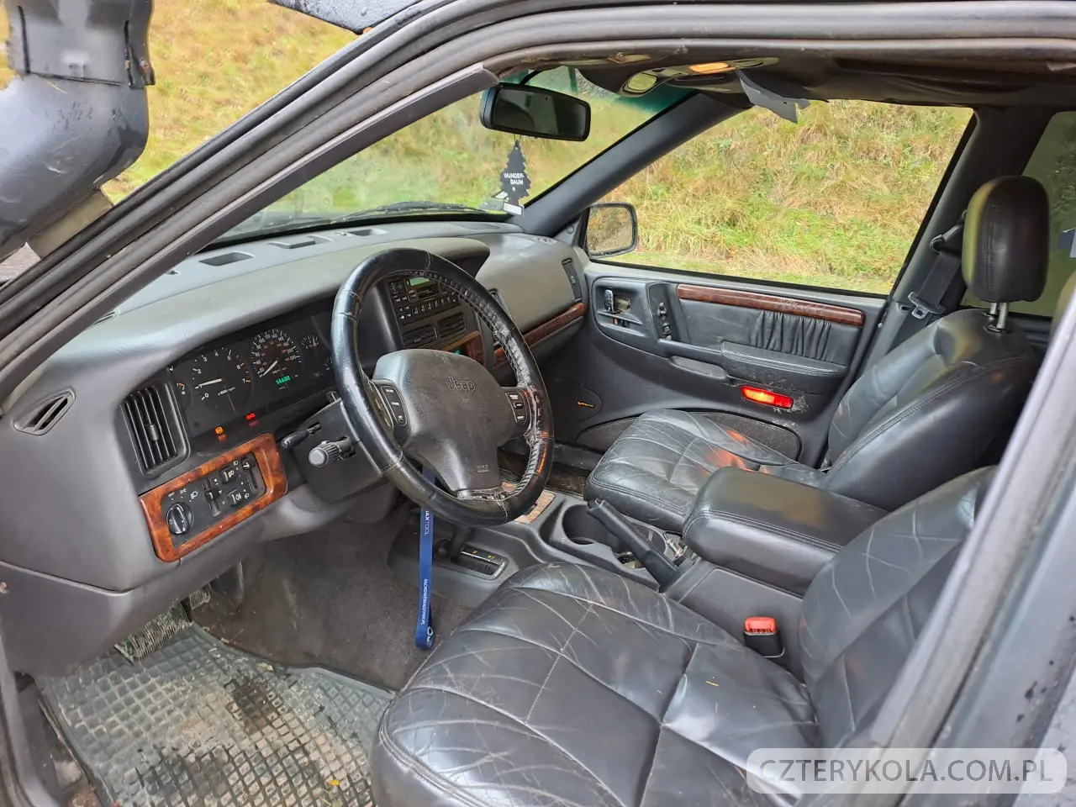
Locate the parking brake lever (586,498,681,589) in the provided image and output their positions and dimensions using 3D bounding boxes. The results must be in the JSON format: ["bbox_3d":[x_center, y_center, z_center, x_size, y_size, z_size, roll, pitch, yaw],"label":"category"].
[{"bbox_3d":[0.164,0.248,1.426,0.210,0.050,0.035,43,29,6],"label":"parking brake lever"}]

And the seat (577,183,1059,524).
[{"bbox_3d":[0.549,-0.060,1.582,0.820,0.850,0.520,12,22,21],"label":"seat"}]

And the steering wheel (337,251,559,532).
[{"bbox_3d":[-0.121,-0.020,1.049,0.100,0.388,0.388,-26,3,32],"label":"steering wheel"}]

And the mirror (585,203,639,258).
[{"bbox_3d":[0.180,-0.504,2.256,0.110,0.160,0.210,21,26,39],"label":"mirror"}]

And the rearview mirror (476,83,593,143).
[{"bbox_3d":[-0.015,-0.475,1.273,0.040,0.068,0.240,30,27,35],"label":"rearview mirror"}]

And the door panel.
[{"bbox_3d":[0.398,-0.046,2.054,0.880,0.620,0.120,12,22,21],"label":"door panel"}]

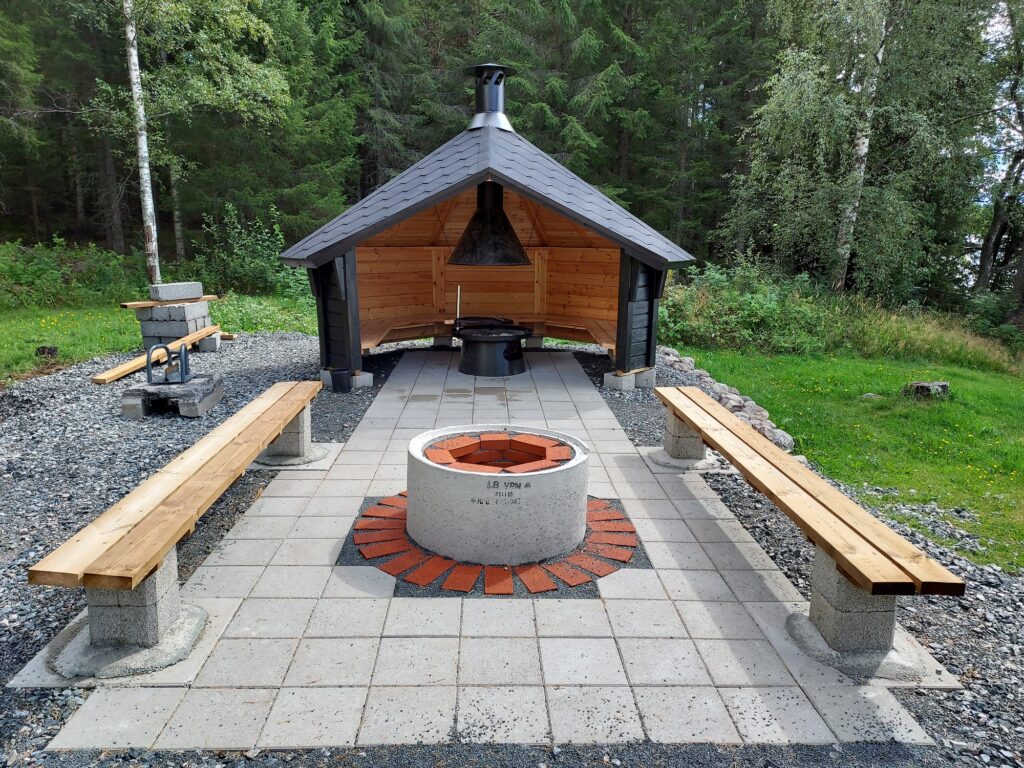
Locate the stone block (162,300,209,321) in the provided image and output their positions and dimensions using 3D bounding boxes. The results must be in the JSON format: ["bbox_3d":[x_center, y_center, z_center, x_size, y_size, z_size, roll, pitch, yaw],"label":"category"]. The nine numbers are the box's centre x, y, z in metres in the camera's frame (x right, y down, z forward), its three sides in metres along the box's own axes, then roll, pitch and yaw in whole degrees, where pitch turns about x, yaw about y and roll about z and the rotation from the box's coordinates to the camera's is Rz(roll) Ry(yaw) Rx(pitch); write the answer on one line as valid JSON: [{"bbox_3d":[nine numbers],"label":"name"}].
[{"bbox_3d":[-4.003,-0.905,8.847,0.195,0.190,0.590,1,11,2],"label":"stone block"}]

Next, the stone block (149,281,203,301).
[{"bbox_3d":[-4.182,-1.148,8.868,0.190,0.190,0.590,7,13,29],"label":"stone block"}]

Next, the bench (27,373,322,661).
[{"bbox_3d":[-1.465,0.503,3.762,0.330,0.430,3.050,0,12,-4],"label":"bench"}]

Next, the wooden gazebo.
[{"bbox_3d":[-0.254,-1.864,8.312,4.180,3.320,3.400,0,11,-2],"label":"wooden gazebo"}]

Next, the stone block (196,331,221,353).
[{"bbox_3d":[-3.846,-0.545,9.049,0.200,0.190,0.590,-3,12,-17],"label":"stone block"}]

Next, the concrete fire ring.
[{"bbox_3d":[-0.072,0.544,3.763,0.945,0.440,0.945,0,11,-2],"label":"concrete fire ring"}]

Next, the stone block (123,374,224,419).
[{"bbox_3d":[-2.856,0.118,6.006,0.600,0.200,0.700,-1,12,-7],"label":"stone block"}]

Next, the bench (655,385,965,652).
[{"bbox_3d":[1.283,0.549,3.886,0.325,0.430,3.080,0,11,-2],"label":"bench"}]

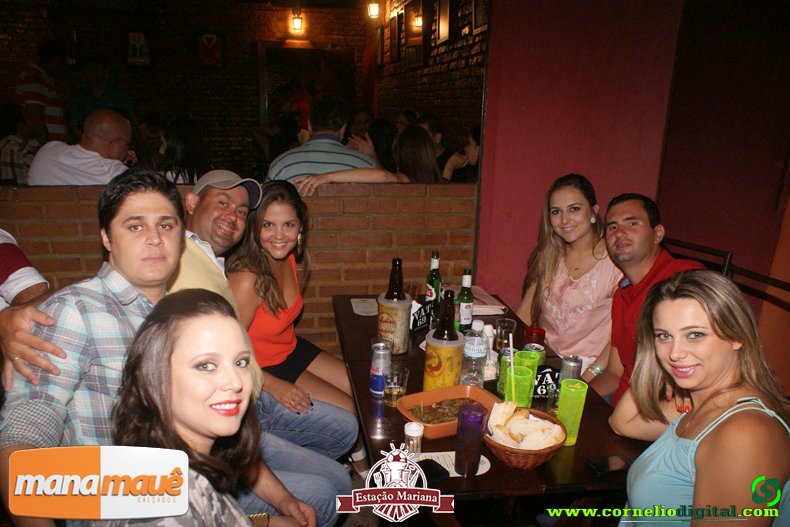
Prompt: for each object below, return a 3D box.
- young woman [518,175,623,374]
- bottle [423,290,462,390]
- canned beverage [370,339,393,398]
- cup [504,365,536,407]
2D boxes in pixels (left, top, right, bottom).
[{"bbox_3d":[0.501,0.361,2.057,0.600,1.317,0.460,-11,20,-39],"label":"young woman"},{"bbox_3d":[0.138,0.219,1.583,0.104,0.295,0.104,2,14,0],"label":"bottle"},{"bbox_3d":[-0.036,0.289,1.607,0.054,0.135,0.054,2,14,0],"label":"canned beverage"},{"bbox_3d":[0.306,0.340,1.480,0.063,0.153,0.063,2,15,0],"label":"cup"}]

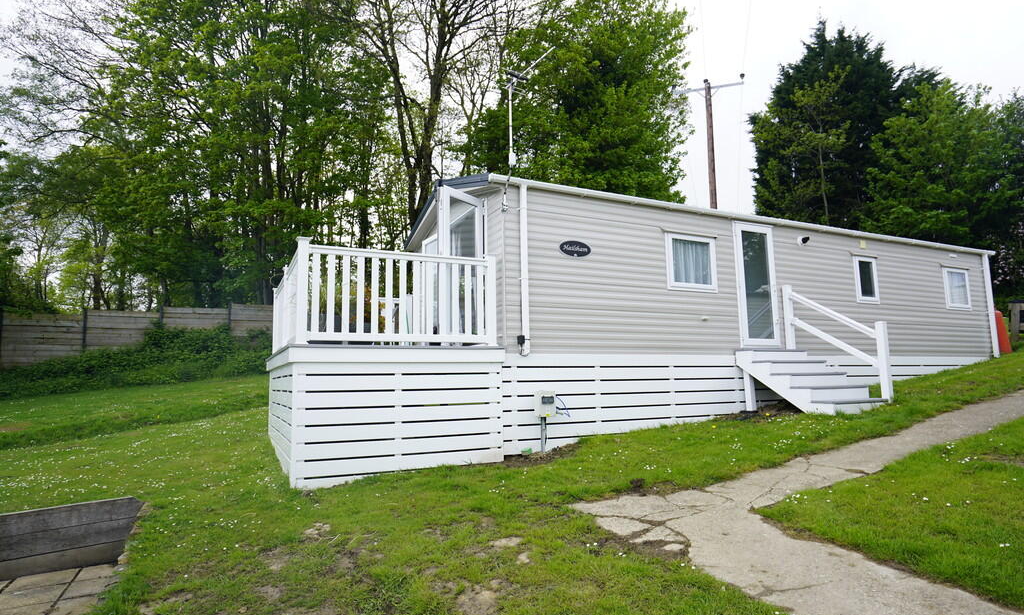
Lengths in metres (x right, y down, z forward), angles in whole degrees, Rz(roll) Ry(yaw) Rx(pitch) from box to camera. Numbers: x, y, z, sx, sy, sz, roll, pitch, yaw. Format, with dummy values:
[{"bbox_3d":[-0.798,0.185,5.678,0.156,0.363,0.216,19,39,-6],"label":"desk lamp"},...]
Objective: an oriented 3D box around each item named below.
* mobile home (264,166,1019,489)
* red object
[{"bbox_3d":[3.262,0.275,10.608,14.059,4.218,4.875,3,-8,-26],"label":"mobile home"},{"bbox_3d":[11.299,0.599,13.118,0.400,0.900,0.380,3,-8,-26],"label":"red object"}]

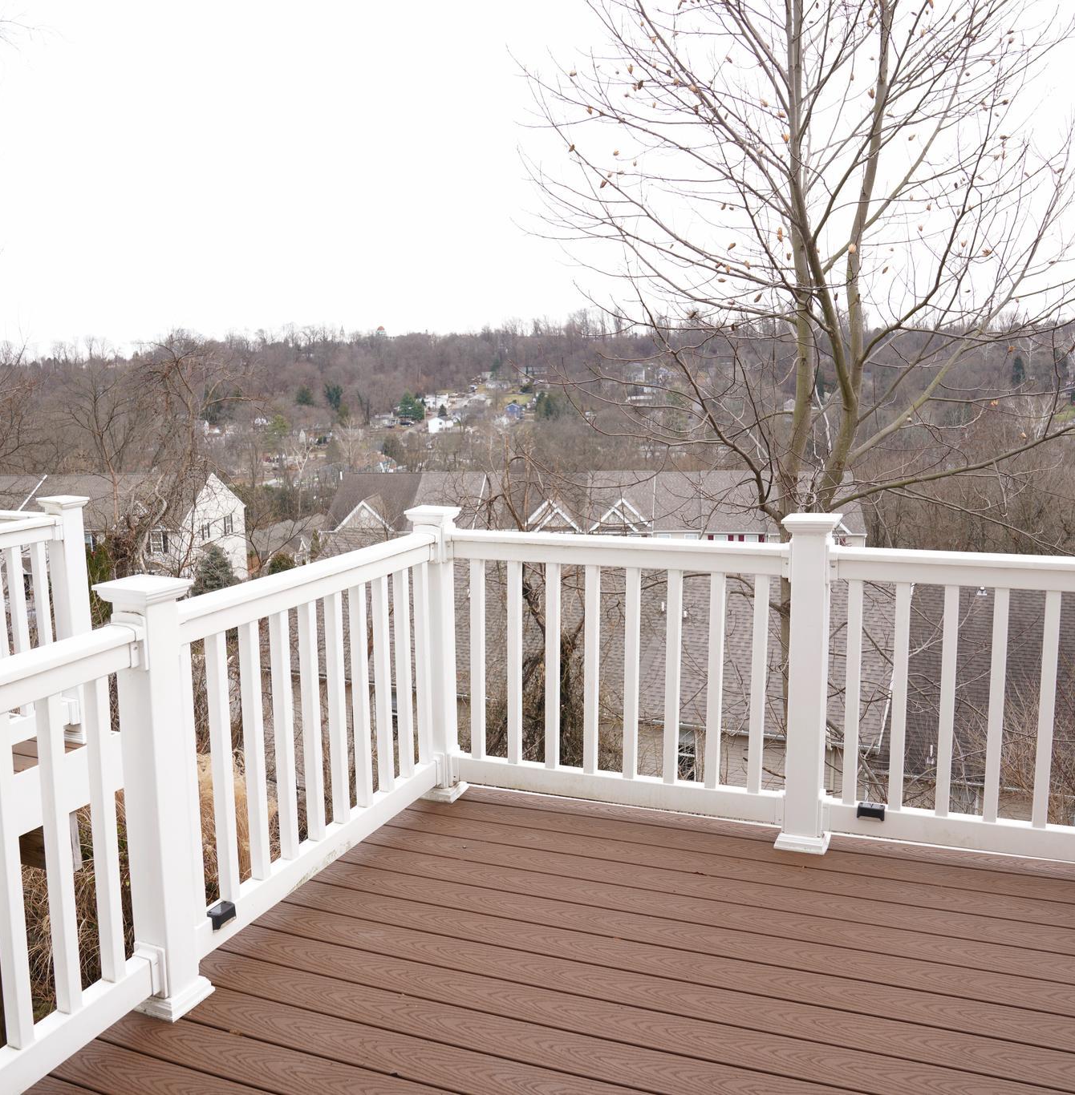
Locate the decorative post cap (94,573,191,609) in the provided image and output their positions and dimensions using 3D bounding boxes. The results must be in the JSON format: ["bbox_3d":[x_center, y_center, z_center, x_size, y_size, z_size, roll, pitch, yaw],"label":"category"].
[{"bbox_3d":[-0.868,0.095,2.414,0.147,0.052,0.147,3,9,21],"label":"decorative post cap"}]

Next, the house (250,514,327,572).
[{"bbox_3d":[-24.500,0.000,108.000,8.500,6.300,10.500,3,9,26],"label":"house"}]

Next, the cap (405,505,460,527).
[{"bbox_3d":[-0.346,-0.107,3.690,0.147,0.052,0.147,3,9,21],"label":"cap"}]

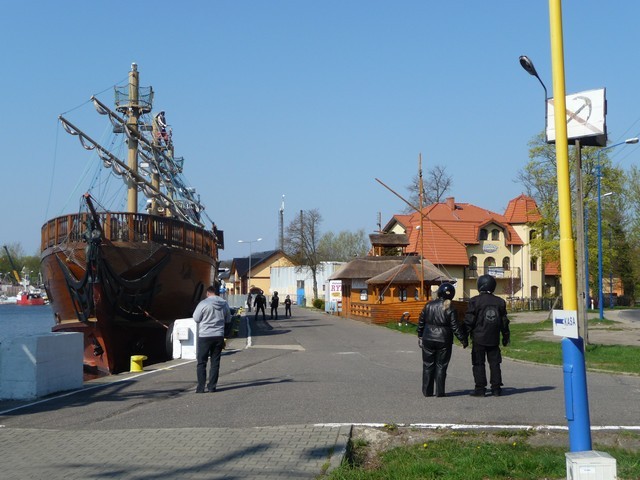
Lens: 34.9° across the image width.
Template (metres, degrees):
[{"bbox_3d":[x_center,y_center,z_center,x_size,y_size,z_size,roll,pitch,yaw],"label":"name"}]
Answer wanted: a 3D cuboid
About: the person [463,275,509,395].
[{"bbox_3d":[2.595,1.467,15.822,0.660,1.861,0.400,0,-3,-6],"label":"person"}]

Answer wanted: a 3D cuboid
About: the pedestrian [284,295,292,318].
[{"bbox_3d":[-2.044,4.296,65.961,0.430,1.459,0.330,0,-3,0],"label":"pedestrian"}]

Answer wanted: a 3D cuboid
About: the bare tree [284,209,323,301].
[{"bbox_3d":[-1.801,1.943,111.000,4.200,10.800,4.200,0,-3,0],"label":"bare tree"}]

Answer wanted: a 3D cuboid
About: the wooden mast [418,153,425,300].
[{"bbox_3d":[5.351,-0.684,53.500,0.200,8.100,0.200,0,-3,0],"label":"wooden mast"}]

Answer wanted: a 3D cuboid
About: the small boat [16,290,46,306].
[{"bbox_3d":[-69.508,14.094,245.000,6.900,3.800,2.600,0,-3,-6],"label":"small boat"}]

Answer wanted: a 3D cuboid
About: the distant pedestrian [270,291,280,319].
[{"bbox_3d":[-2.704,3.946,61.767,0.520,1.724,0.380,0,-3,0],"label":"distant pedestrian"}]

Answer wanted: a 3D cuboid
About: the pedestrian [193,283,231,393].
[{"bbox_3d":[-1.743,1.589,16.432,0.580,1.708,0.380,1,-3,-18],"label":"pedestrian"}]

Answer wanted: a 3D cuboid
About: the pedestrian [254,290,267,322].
[{"bbox_3d":[-3.499,3.827,59.808,0.700,1.763,0.420,0,-3,0],"label":"pedestrian"}]

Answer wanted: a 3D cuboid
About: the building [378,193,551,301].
[{"bbox_3d":[15.489,1.233,109.000,15.300,11.700,11.500,1,-3,-20],"label":"building"}]

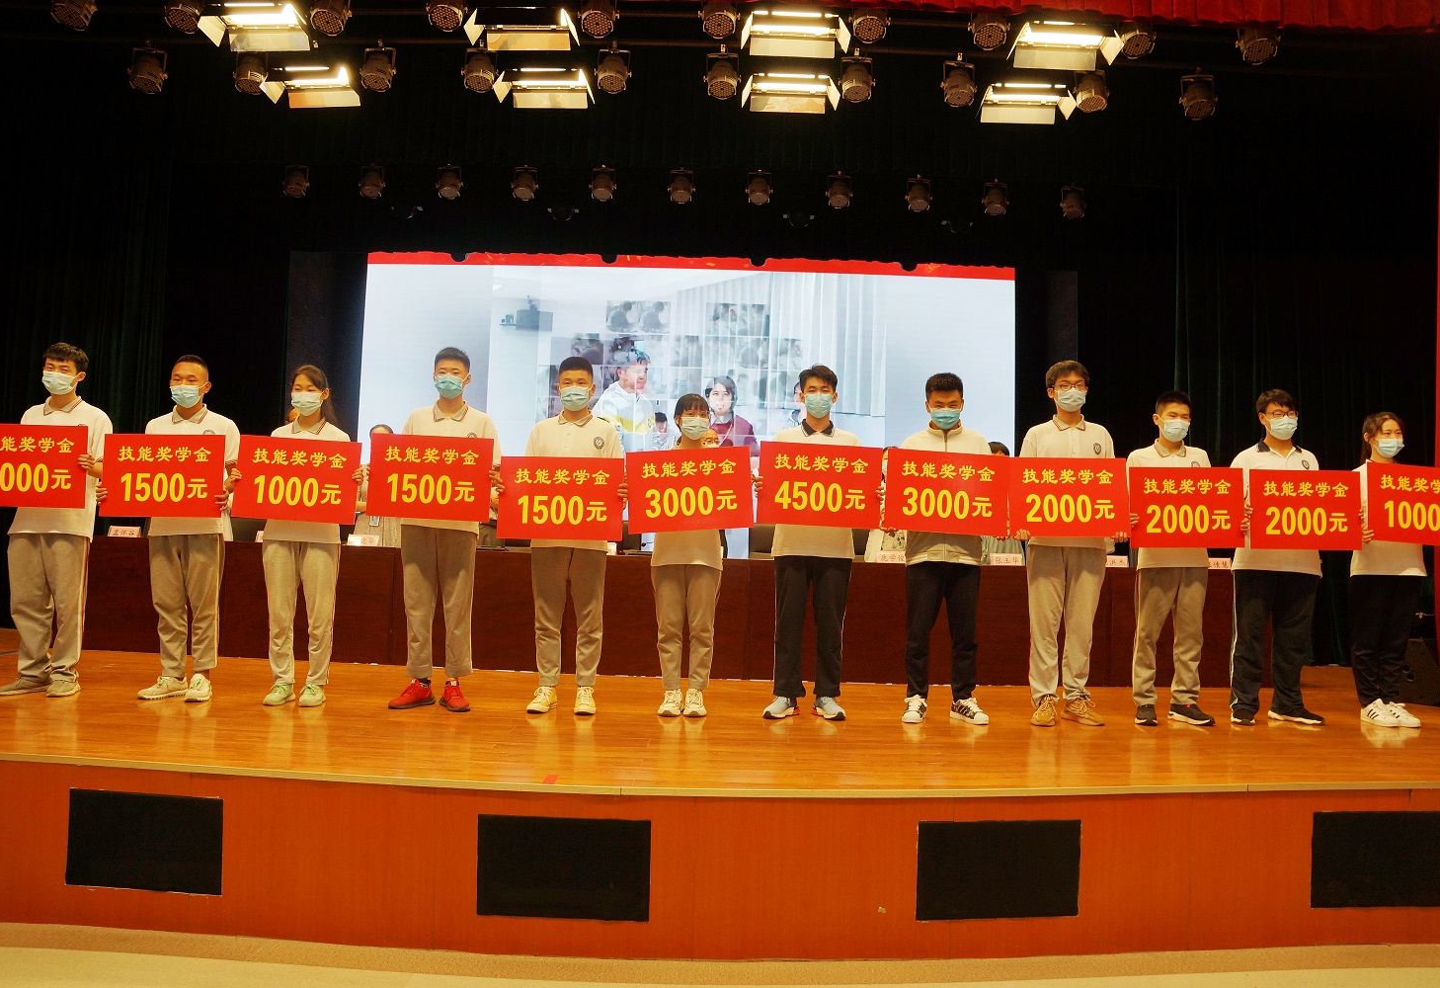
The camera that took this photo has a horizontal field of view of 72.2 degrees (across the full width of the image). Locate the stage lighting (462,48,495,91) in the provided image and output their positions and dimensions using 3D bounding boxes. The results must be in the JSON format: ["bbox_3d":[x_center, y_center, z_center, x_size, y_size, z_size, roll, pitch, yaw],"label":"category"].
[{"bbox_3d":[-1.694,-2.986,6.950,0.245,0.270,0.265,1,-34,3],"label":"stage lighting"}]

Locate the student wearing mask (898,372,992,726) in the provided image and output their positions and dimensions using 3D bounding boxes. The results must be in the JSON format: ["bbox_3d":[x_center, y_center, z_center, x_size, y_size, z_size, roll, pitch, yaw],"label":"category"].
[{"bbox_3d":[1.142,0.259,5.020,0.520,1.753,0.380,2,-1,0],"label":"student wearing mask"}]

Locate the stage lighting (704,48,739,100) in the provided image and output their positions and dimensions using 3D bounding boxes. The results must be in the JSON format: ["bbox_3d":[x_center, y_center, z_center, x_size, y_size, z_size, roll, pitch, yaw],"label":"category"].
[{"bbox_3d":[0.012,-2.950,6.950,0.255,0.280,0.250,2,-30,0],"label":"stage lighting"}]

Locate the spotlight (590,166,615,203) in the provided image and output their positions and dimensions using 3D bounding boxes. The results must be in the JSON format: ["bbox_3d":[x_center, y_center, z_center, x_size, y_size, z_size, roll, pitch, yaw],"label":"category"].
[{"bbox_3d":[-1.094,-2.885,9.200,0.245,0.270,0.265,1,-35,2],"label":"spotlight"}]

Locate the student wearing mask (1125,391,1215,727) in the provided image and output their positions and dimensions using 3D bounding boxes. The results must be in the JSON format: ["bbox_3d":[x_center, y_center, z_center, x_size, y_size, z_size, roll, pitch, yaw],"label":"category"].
[{"bbox_3d":[2.319,0.317,5.036,0.520,1.695,0.360,1,-2,0],"label":"student wearing mask"}]

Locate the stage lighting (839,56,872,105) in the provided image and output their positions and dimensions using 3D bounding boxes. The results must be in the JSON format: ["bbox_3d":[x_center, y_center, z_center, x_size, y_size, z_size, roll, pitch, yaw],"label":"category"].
[{"bbox_3d":[0.990,-3.017,7.188,0.270,0.300,0.240,2,-1,0],"label":"stage lighting"}]

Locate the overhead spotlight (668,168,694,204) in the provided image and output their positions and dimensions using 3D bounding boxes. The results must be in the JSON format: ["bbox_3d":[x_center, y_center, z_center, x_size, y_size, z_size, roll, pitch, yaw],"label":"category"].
[{"bbox_3d":[-0.395,-3.089,9.905,0.270,0.300,0.240,2,-1,0],"label":"overhead spotlight"}]

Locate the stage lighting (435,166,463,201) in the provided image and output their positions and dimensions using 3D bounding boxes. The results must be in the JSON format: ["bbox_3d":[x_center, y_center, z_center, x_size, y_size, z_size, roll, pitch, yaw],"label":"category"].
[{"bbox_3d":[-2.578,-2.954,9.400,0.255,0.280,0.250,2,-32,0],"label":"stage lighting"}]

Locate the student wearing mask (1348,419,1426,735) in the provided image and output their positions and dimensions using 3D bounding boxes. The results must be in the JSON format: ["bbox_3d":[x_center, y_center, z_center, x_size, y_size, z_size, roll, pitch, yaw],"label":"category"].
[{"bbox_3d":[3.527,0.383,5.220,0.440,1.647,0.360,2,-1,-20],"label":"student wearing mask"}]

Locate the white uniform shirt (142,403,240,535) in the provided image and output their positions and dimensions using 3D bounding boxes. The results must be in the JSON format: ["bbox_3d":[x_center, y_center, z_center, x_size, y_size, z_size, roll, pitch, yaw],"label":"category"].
[{"bbox_3d":[-2.699,-0.118,5.050,0.500,0.690,0.310,2,-1,8],"label":"white uniform shirt"}]

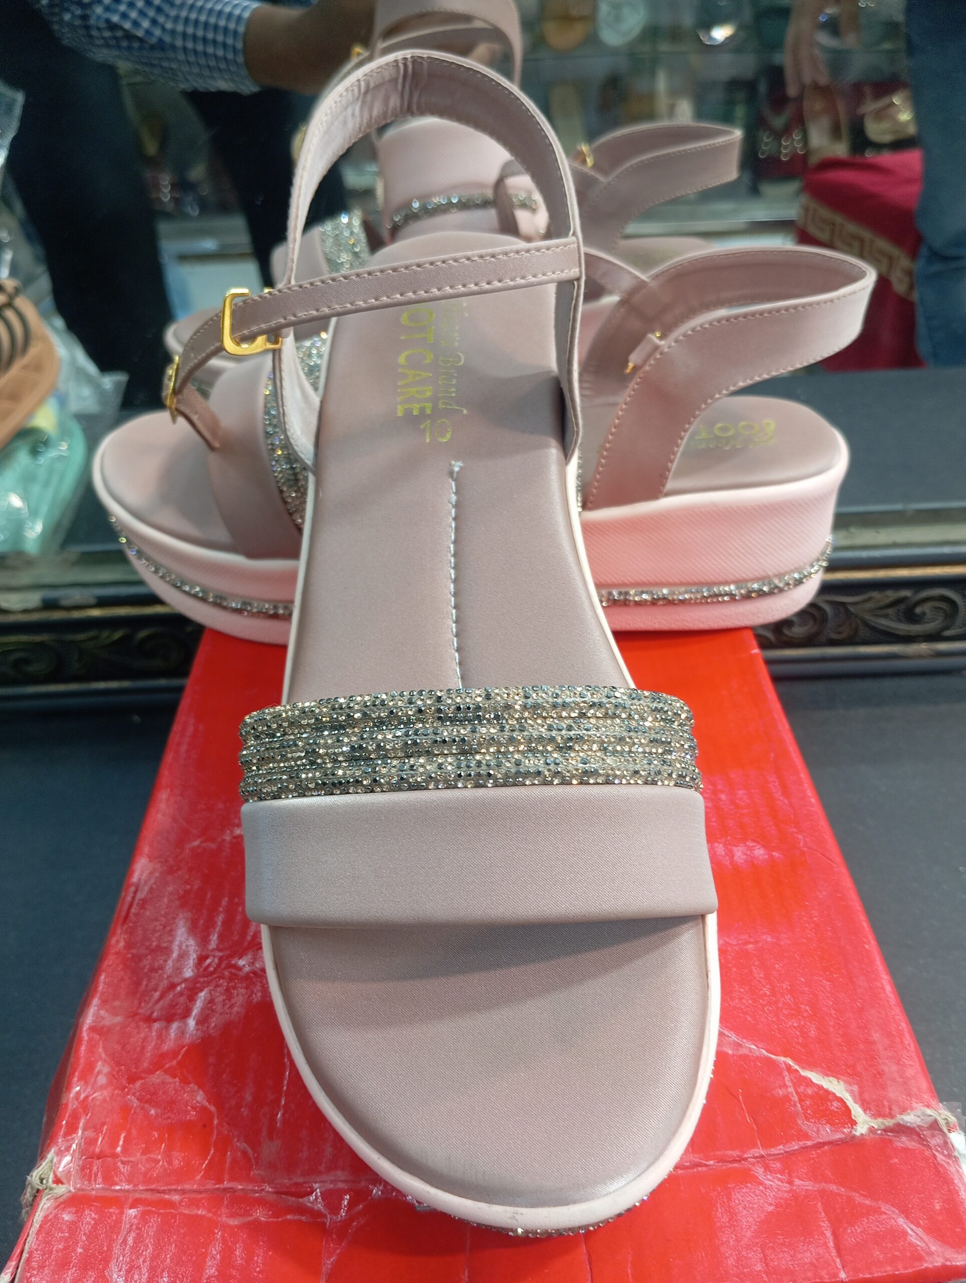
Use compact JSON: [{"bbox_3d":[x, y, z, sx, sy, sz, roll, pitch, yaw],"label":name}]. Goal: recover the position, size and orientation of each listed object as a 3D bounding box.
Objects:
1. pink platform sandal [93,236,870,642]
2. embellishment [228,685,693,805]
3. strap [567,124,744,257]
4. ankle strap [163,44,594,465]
[{"bbox_3d":[-0.008,-0.071,0.362,0.265,0.117,0.095,1,38,4],"label":"pink platform sandal"},{"bbox_3d":[-0.002,0.025,0.200,0.087,0.035,0.027,-3,56,-1],"label":"embellishment"},{"bbox_3d":[0.068,-0.202,0.484,0.099,0.065,0.083,-7,38,-5],"label":"strap"},{"bbox_3d":[-0.027,-0.101,0.270,0.105,0.062,0.099,-3,56,-1],"label":"ankle strap"}]

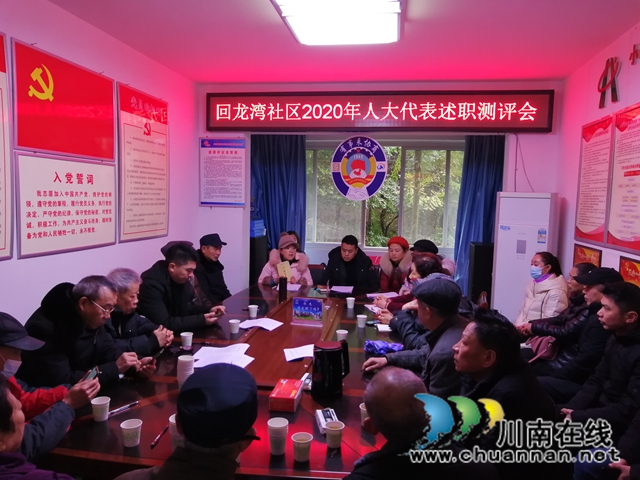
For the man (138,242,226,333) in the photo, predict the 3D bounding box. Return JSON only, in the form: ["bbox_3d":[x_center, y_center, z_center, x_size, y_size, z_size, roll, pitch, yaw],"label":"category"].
[{"bbox_3d":[-0.950,0.670,3.478,0.690,1.260,0.550,2,5,12],"label":"man"}]

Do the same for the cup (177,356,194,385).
[{"bbox_3d":[-0.602,0.613,2.252,0.074,0.155,0.074,1,5,0],"label":"cup"}]

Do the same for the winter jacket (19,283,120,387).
[{"bbox_3d":[-1.193,0.601,2.539,0.610,0.720,0.570,2,5,14],"label":"winter jacket"}]

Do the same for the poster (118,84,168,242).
[{"bbox_3d":[-1.474,-0.617,4.249,0.025,1.237,0.835,2,5,9],"label":"poster"}]

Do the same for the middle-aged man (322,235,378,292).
[{"bbox_3d":[0.270,0.578,4.858,0.600,1.280,0.720,2,5,9],"label":"middle-aged man"}]

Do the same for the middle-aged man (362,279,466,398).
[{"bbox_3d":[0.555,0.797,2.699,0.700,1.240,0.550,3,5,17],"label":"middle-aged man"}]

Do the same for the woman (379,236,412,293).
[{"bbox_3d":[0.745,0.596,4.837,0.500,1.220,0.680,3,5,18],"label":"woman"}]

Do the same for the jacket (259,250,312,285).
[{"bbox_3d":[-0.347,0.422,4.992,0.550,0.660,0.460,2,5,5],"label":"jacket"}]

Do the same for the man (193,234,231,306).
[{"bbox_3d":[-0.910,0.569,4.698,0.740,1.300,0.550,3,5,16],"label":"man"}]

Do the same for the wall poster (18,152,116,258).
[{"bbox_3d":[-1.590,-0.224,3.251,0.025,0.595,0.988,2,5,9],"label":"wall poster"}]

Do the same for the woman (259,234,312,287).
[{"bbox_3d":[-0.352,0.576,5.012,0.560,1.260,0.720,1,5,-2],"label":"woman"}]

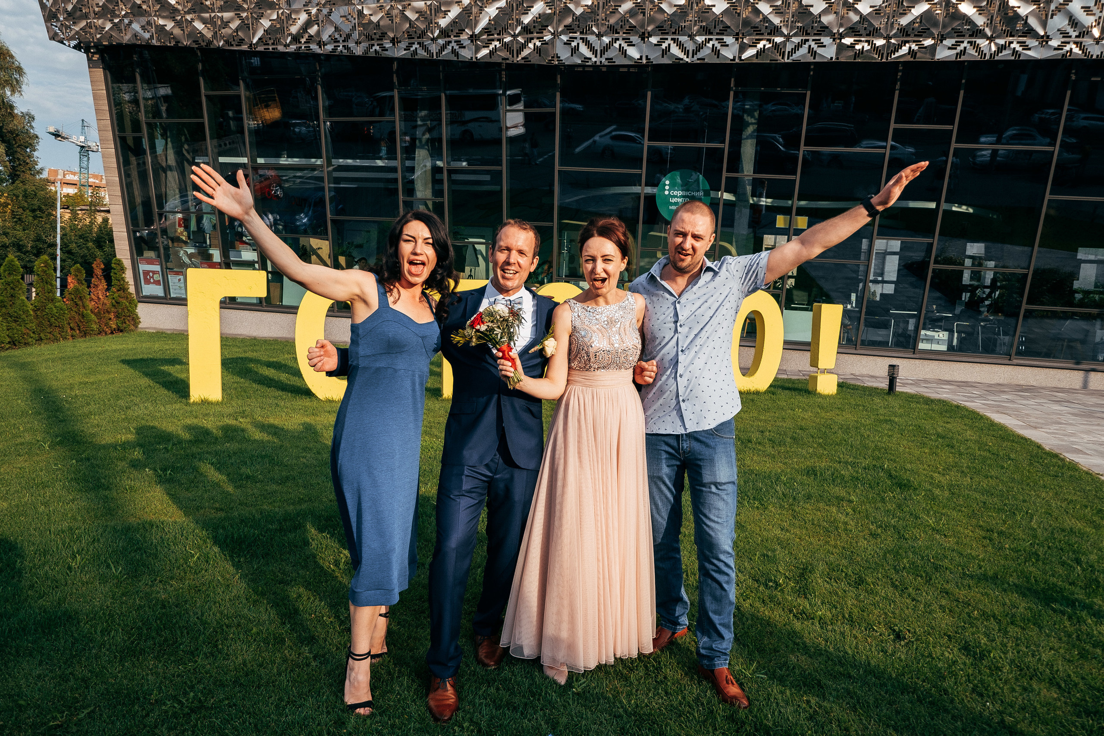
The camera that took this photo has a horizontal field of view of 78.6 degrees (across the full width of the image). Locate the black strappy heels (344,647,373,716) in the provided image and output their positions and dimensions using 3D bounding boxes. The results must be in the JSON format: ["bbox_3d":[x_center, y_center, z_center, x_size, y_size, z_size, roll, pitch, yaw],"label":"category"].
[{"bbox_3d":[-0.682,1.104,2.395,0.090,0.175,0.215,0,7,-20],"label":"black strappy heels"}]

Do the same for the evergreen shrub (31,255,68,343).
[{"bbox_3d":[-9.722,-1.308,12.971,0.670,1.600,0.670,3,7,0],"label":"evergreen shrub"}]

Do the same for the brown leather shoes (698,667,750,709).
[{"bbox_3d":[0.642,1.181,2.566,0.102,0.105,0.275,-1,8,-32],"label":"brown leather shoes"}]

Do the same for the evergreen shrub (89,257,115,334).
[{"bbox_3d":[-9.996,-1.556,14.903,0.640,1.620,0.640,3,7,0],"label":"evergreen shrub"}]

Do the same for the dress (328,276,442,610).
[{"bbox_3d":[-0.607,0.270,2.450,0.400,1.150,0.310,1,7,-19],"label":"dress"}]

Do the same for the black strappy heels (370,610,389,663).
[{"bbox_3d":[-0.688,1.067,2.711,0.090,0.175,0.215,2,7,-8],"label":"black strappy heels"}]

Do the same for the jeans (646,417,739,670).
[{"bbox_3d":[0.522,0.667,2.691,0.390,0.970,0.370,4,7,9],"label":"jeans"}]

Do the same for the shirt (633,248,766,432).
[{"bbox_3d":[0.566,-0.110,2.571,0.530,0.680,0.300,4,7,9],"label":"shirt"}]

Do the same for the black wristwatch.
[{"bbox_3d":[1.120,-0.568,2.370,0.039,0.067,0.062,-32,-3,5],"label":"black wristwatch"}]

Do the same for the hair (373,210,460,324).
[{"bbox_3d":[-0.467,-0.346,2.320,0.290,0.390,0.260,3,6,-12],"label":"hair"}]

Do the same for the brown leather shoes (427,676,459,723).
[{"bbox_3d":[-0.386,1.120,2.410,0.110,0.115,0.300,3,5,-7],"label":"brown leather shoes"}]

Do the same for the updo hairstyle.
[{"bbox_3d":[0.186,-0.446,2.370,0.180,0.180,0.215,4,6,16],"label":"updo hairstyle"}]

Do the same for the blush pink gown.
[{"bbox_3d":[0.143,0.430,2.570,0.570,1.420,0.420,4,8,6],"label":"blush pink gown"}]

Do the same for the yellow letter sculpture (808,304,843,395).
[{"bbox_3d":[4.500,-0.305,11.100,0.410,1.490,0.220,0,5,-14],"label":"yellow letter sculpture"}]

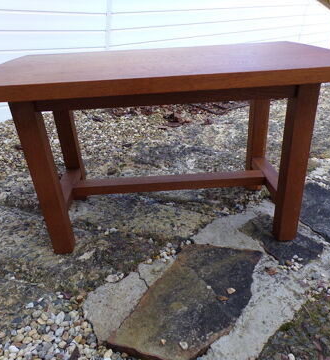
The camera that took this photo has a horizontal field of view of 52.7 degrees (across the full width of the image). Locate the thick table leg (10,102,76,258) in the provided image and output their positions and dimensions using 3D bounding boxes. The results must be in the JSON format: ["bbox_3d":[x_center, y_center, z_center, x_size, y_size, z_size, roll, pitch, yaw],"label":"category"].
[{"bbox_3d":[-0.323,-0.002,0.908,0.053,0.481,0.055,-5,29,-1],"label":"thick table leg"}]

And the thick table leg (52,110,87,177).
[{"bbox_3d":[-0.341,-0.146,1.190,0.053,0.484,0.055,-4,28,-1],"label":"thick table leg"}]

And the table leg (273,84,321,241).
[{"bbox_3d":[0.358,-0.045,0.922,0.053,0.488,0.055,-4,27,-1],"label":"table leg"}]

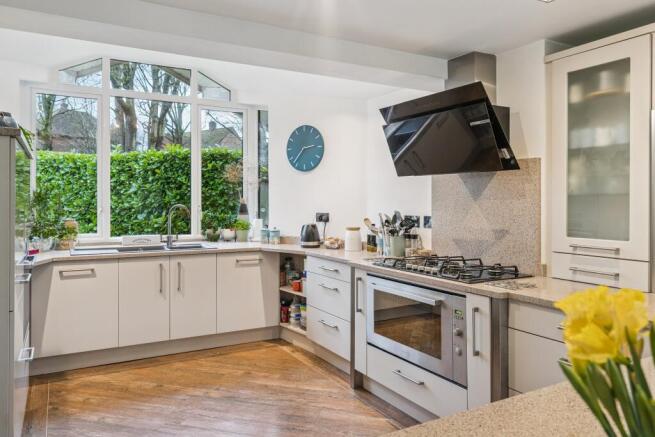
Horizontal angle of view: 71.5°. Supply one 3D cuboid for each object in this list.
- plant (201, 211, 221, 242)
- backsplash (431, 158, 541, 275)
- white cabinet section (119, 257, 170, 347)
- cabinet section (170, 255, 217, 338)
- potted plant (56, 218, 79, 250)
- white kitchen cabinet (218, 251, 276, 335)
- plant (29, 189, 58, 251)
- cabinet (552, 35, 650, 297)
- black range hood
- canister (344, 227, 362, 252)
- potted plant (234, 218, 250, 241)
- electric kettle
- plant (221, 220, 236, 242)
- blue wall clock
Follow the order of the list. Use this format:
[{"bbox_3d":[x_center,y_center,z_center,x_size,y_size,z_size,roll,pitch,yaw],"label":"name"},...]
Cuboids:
[{"bbox_3d":[-1.272,0.100,4.959,0.215,0.340,0.215,-1,1,-28],"label":"plant"},{"bbox_3d":[1.015,-0.021,3.045,0.025,0.683,0.920,-1,2,-29],"label":"backsplash"},{"bbox_3d":[-1.654,0.678,4.023,0.397,0.720,0.570,-1,2,-29],"label":"white cabinet section"},{"bbox_3d":[-1.305,0.675,4.220,0.404,0.720,0.570,-1,2,-29],"label":"cabinet section"},{"bbox_3d":[-2.360,0.134,4.126,0.175,0.285,0.175,-1,2,-29],"label":"potted plant"},{"bbox_3d":[-0.863,0.677,4.499,0.613,0.725,0.560,-1,2,-29],"label":"white kitchen cabinet"},{"bbox_3d":[-2.571,0.001,4.112,0.235,0.550,0.235,-1,2,-29],"label":"plant"},{"bbox_3d":[1.526,-0.264,2.385,0.360,1.200,0.492,-1,2,-29],"label":"cabinet"},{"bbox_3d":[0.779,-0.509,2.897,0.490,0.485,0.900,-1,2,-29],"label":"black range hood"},{"bbox_3d":[0.231,0.183,3.987,0.150,0.215,0.150,0,2,0],"label":"canister"},{"bbox_3d":[-0.934,0.135,5.016,0.170,0.265,0.170,-1,1,-28],"label":"potted plant"},{"bbox_3d":[-0.160,0.162,4.398,0.190,0.235,0.165,0,1,31],"label":"electric kettle"},{"bbox_3d":[-1.102,0.147,5.063,0.175,0.240,0.175,-1,1,-28],"label":"plant"},{"bbox_3d":[-0.216,-0.690,4.500,0.455,0.455,0.045,1,1,34],"label":"blue wall clock"}]

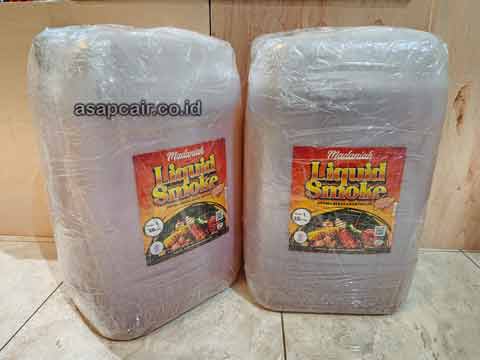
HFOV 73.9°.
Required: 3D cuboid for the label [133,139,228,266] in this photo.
[{"bbox_3d":[-0.080,0.030,0.492,0.156,0.166,0.010,-17,23,-40],"label":"label"}]

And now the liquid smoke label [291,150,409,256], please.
[{"bbox_3d":[0.155,0.033,0.474,0.156,0.166,0.010,1,18,5],"label":"liquid smoke label"}]

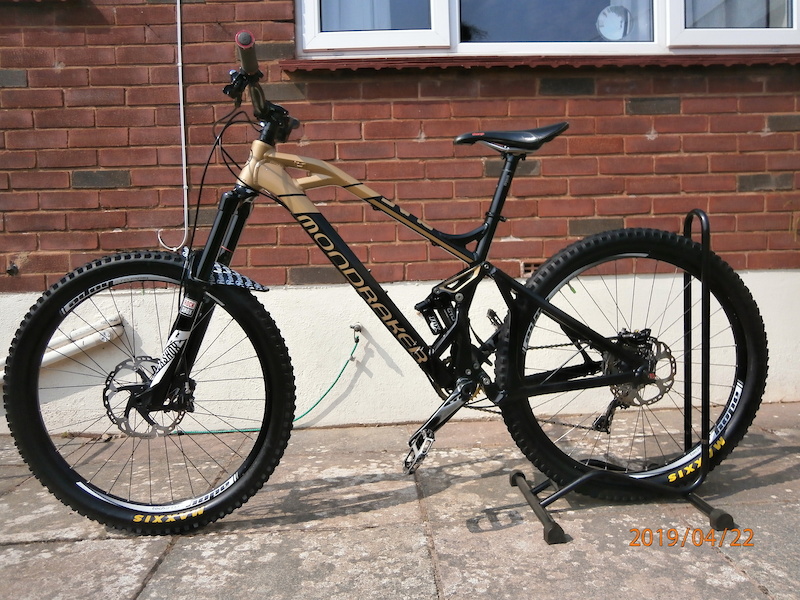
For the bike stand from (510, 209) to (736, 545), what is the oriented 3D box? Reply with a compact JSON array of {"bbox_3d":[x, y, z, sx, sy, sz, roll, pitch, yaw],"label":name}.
[{"bbox_3d":[0.549,0.156,1.553,0.460,0.770,0.360,-2,4,-4],"label":"bike stand"}]

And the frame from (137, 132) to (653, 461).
[{"bbox_3d":[-0.008,-0.030,1.515,1.260,0.760,0.220,-2,4,-2],"label":"frame"}]

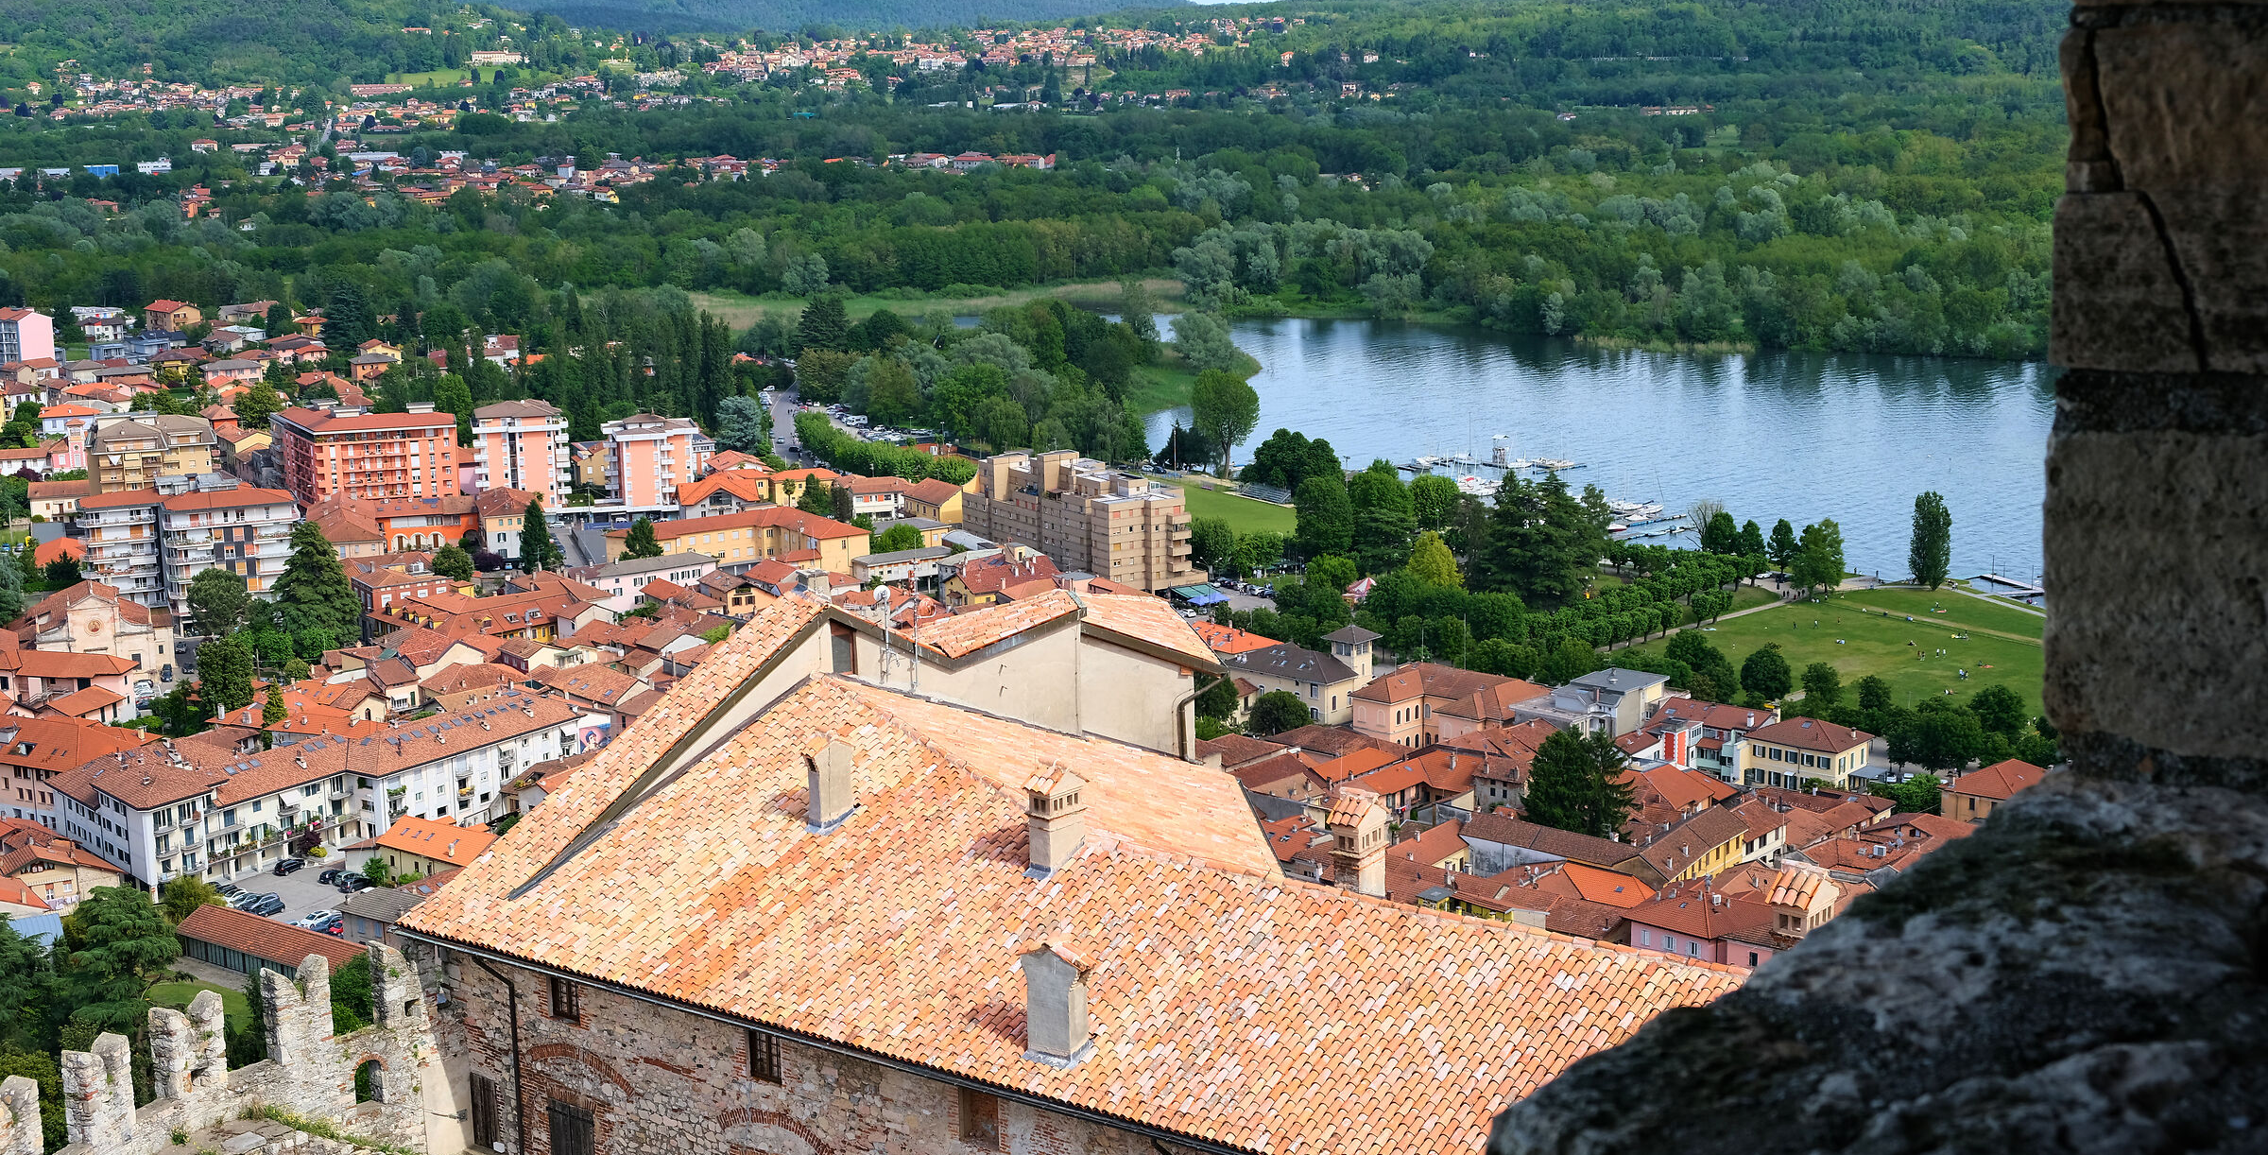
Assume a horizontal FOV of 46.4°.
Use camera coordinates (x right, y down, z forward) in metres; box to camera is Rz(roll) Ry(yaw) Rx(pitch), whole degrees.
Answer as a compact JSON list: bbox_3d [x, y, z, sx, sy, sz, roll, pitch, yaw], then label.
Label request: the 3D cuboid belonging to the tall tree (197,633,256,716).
[{"bbox_3d":[-139.650,15.302,407.175,8.700,14.000,8.700,-5,12,-19],"label":"tall tree"}]

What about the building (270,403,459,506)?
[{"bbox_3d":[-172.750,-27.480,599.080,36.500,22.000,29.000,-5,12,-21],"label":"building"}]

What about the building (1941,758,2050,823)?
[{"bbox_3d":[109.050,27.580,331.910,10.800,8.600,17.000,9,14,40],"label":"building"}]

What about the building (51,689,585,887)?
[{"bbox_3d":[-102.870,26.940,336.670,28.000,13.200,61.000,8,14,38],"label":"building"}]

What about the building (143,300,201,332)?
[{"bbox_3d":[-375.010,-101.480,1032.130,12.500,11.200,20.500,-11,15,-43],"label":"building"}]

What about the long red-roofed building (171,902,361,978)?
[{"bbox_3d":[-96.302,41.716,294.918,27.600,3.900,6.100,7,14,35],"label":"long red-roofed building"}]

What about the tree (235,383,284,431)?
[{"bbox_3d":[-238.549,-45.134,721.417,13.000,15.000,13.000,-5,12,-18],"label":"tree"}]

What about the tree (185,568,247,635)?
[{"bbox_3d":[-157.690,5.480,455.530,10.900,13.800,10.900,-1,12,0],"label":"tree"}]

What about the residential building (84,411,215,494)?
[{"bbox_3d":[-230.837,-27.081,620.921,26.500,18.000,17.000,-7,12,-26],"label":"residential building"}]

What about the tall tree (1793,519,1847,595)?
[{"bbox_3d":[126.347,-3.424,485.965,10.000,14.300,10.000,2,11,15],"label":"tall tree"}]

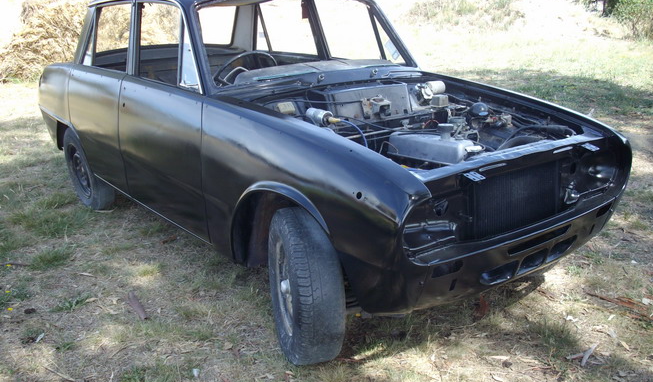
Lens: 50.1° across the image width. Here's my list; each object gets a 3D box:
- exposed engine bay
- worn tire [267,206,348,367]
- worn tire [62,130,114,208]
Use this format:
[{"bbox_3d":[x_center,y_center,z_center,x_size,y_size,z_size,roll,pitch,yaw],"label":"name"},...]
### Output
[{"bbox_3d":[0.342,-0.161,2.906,1.080,0.430,1.050,-14,20,-34],"label":"exposed engine bay"},{"bbox_3d":[-0.085,0.355,2.621,0.165,0.585,0.585,-7,18,-17],"label":"worn tire"},{"bbox_3d":[-1.512,-0.160,4.484,0.165,0.585,0.585,-14,20,-34],"label":"worn tire"}]

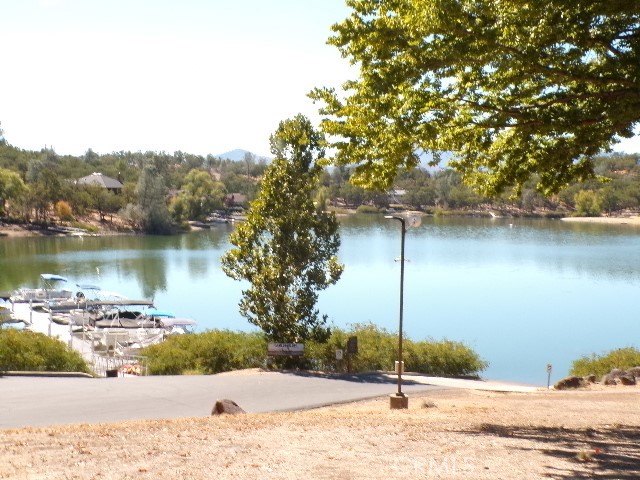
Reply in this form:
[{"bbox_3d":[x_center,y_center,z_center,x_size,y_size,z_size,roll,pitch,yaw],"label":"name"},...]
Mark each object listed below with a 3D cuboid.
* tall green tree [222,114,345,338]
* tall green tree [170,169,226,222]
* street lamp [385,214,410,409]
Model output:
[{"bbox_3d":[-1.904,-0.025,46.000,6.200,12.500,6.000,0,3,0],"label":"tall green tree"},{"bbox_3d":[-32.860,-12.035,245.000,15.000,14.800,14.000,0,3,0],"label":"tall green tree"},{"bbox_3d":[2.686,2.463,31.200,0.870,6.600,0.620,2,3,22],"label":"street lamp"}]

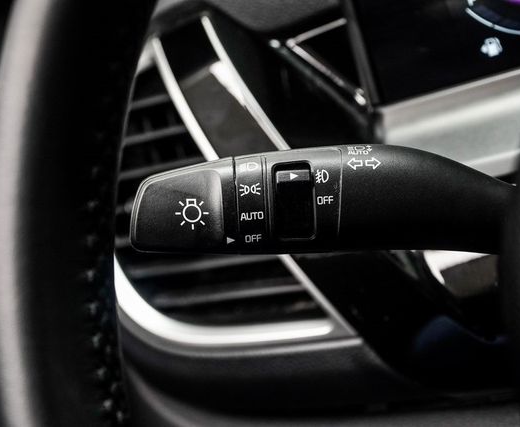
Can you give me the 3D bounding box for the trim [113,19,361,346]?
[{"bbox_3d":[-0.018,-0.011,0.575,0.104,0.140,0.055,-9,21,-2],"label":"trim"}]

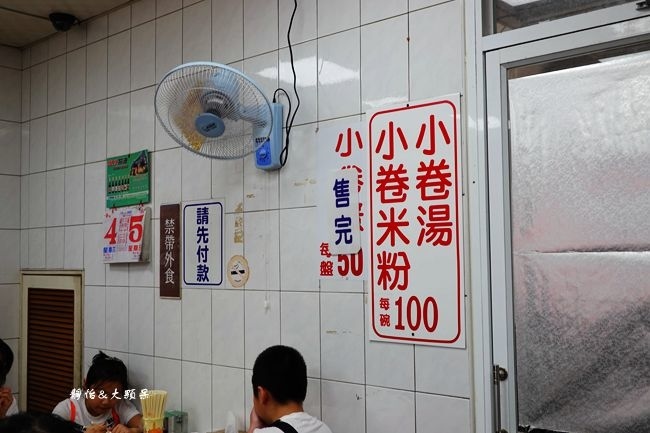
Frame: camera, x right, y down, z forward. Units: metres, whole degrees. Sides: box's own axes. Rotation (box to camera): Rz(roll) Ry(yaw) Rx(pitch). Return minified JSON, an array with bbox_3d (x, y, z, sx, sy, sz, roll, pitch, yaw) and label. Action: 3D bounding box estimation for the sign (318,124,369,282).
[{"bbox_3d":[0.059,-0.051,2.440,0.229,0.544,0.012,-4,-5,41],"label":"sign"}]

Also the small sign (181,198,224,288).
[{"bbox_3d":[-0.510,0.117,2.924,0.280,0.364,0.010,-4,-5,41],"label":"small sign"}]

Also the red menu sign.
[{"bbox_3d":[0.279,0.021,2.245,0.361,0.771,0.014,-4,-5,41],"label":"red menu sign"}]

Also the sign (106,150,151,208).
[{"bbox_3d":[-0.918,-0.170,3.251,0.341,0.241,0.012,-4,-5,41],"label":"sign"}]

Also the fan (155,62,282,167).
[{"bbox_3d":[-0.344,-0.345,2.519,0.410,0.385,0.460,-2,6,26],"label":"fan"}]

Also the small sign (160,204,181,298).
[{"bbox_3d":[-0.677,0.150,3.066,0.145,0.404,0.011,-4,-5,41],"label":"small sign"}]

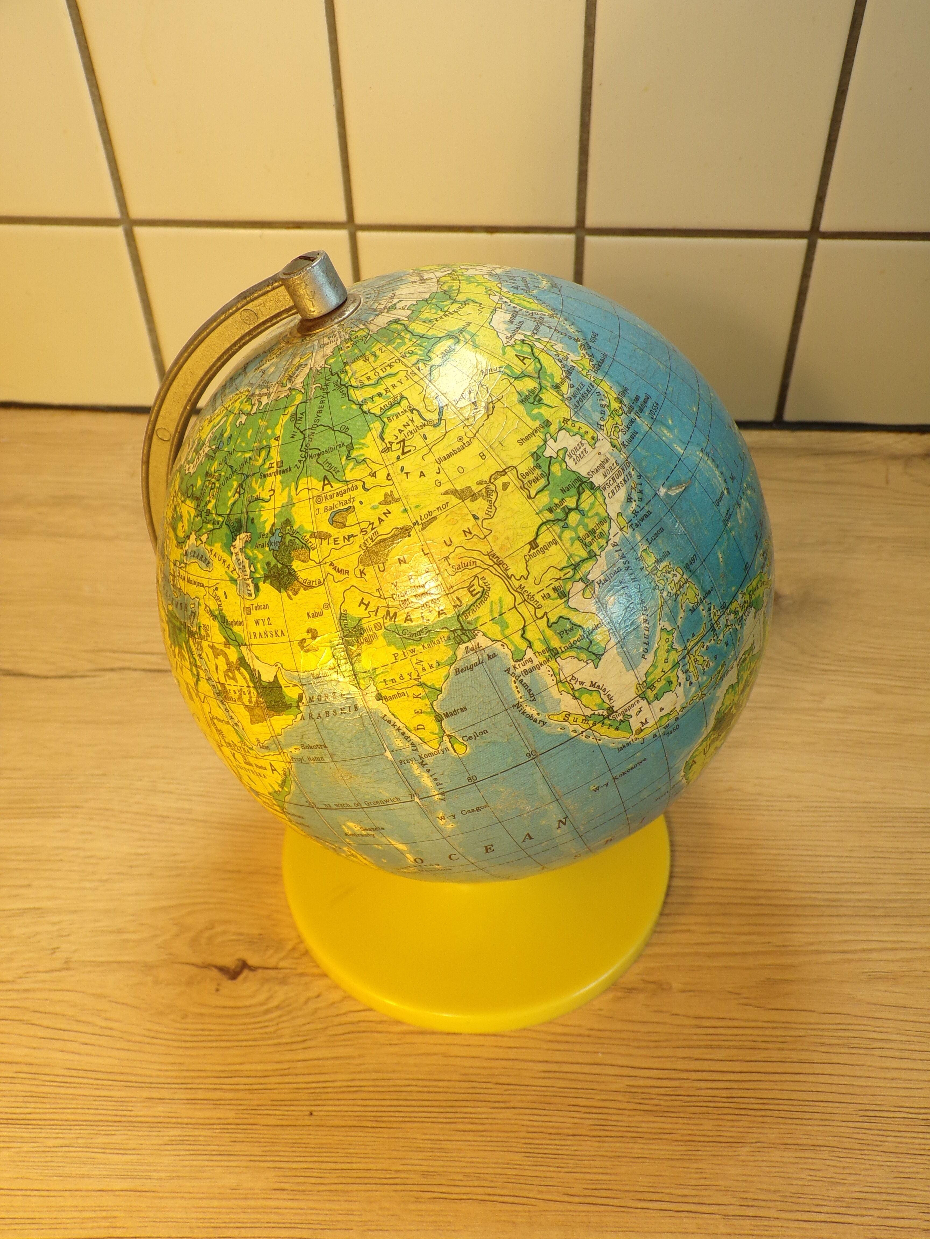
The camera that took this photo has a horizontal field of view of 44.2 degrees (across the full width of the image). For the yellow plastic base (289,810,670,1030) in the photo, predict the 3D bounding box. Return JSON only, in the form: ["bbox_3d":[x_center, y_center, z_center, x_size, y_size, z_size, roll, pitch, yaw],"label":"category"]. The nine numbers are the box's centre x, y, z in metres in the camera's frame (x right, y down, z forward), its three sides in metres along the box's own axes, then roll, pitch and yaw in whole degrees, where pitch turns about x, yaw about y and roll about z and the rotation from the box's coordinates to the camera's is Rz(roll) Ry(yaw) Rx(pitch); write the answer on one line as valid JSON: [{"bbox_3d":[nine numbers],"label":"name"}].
[{"bbox_3d":[0.003,0.068,0.382,0.131,0.032,0.131,2,44,4],"label":"yellow plastic base"}]

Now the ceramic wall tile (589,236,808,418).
[{"bbox_3d":[0.102,-0.136,0.537,0.098,0.096,0.007,2,44,4],"label":"ceramic wall tile"}]

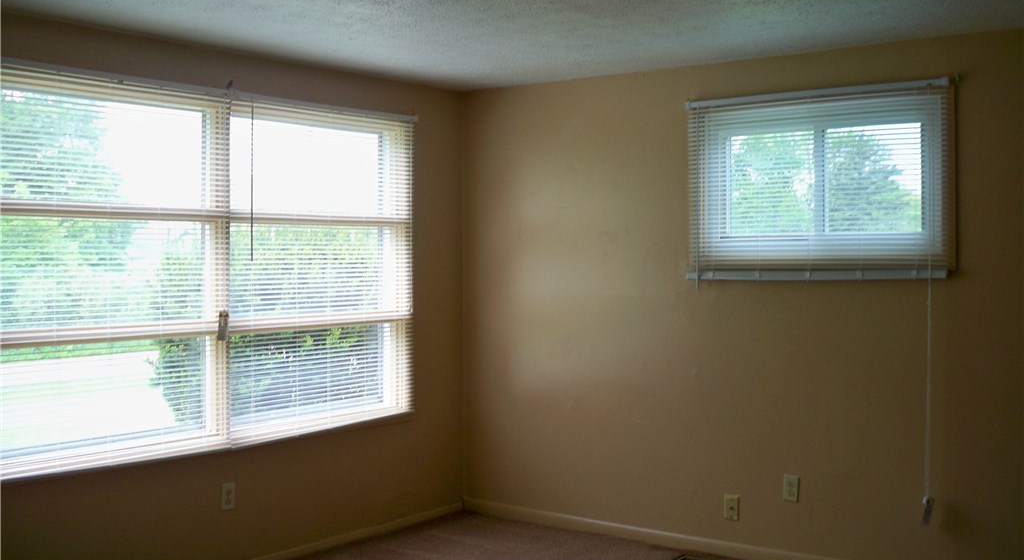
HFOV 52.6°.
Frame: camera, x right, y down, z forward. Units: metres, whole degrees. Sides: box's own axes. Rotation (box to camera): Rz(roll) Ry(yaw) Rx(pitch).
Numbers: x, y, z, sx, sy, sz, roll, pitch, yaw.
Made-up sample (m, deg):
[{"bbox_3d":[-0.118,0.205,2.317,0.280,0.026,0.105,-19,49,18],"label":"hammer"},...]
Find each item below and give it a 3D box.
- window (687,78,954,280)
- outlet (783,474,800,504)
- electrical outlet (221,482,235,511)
[{"bbox_3d":[1.386,-0.437,4.790,1.240,0.880,0.100,1,2,35],"label":"window"},{"bbox_3d":[1.315,0.982,4.871,0.072,0.118,0.010,1,2,35],"label":"outlet"},{"bbox_3d":[-1.283,0.980,4.690,0.010,0.118,0.072,1,2,38],"label":"electrical outlet"}]

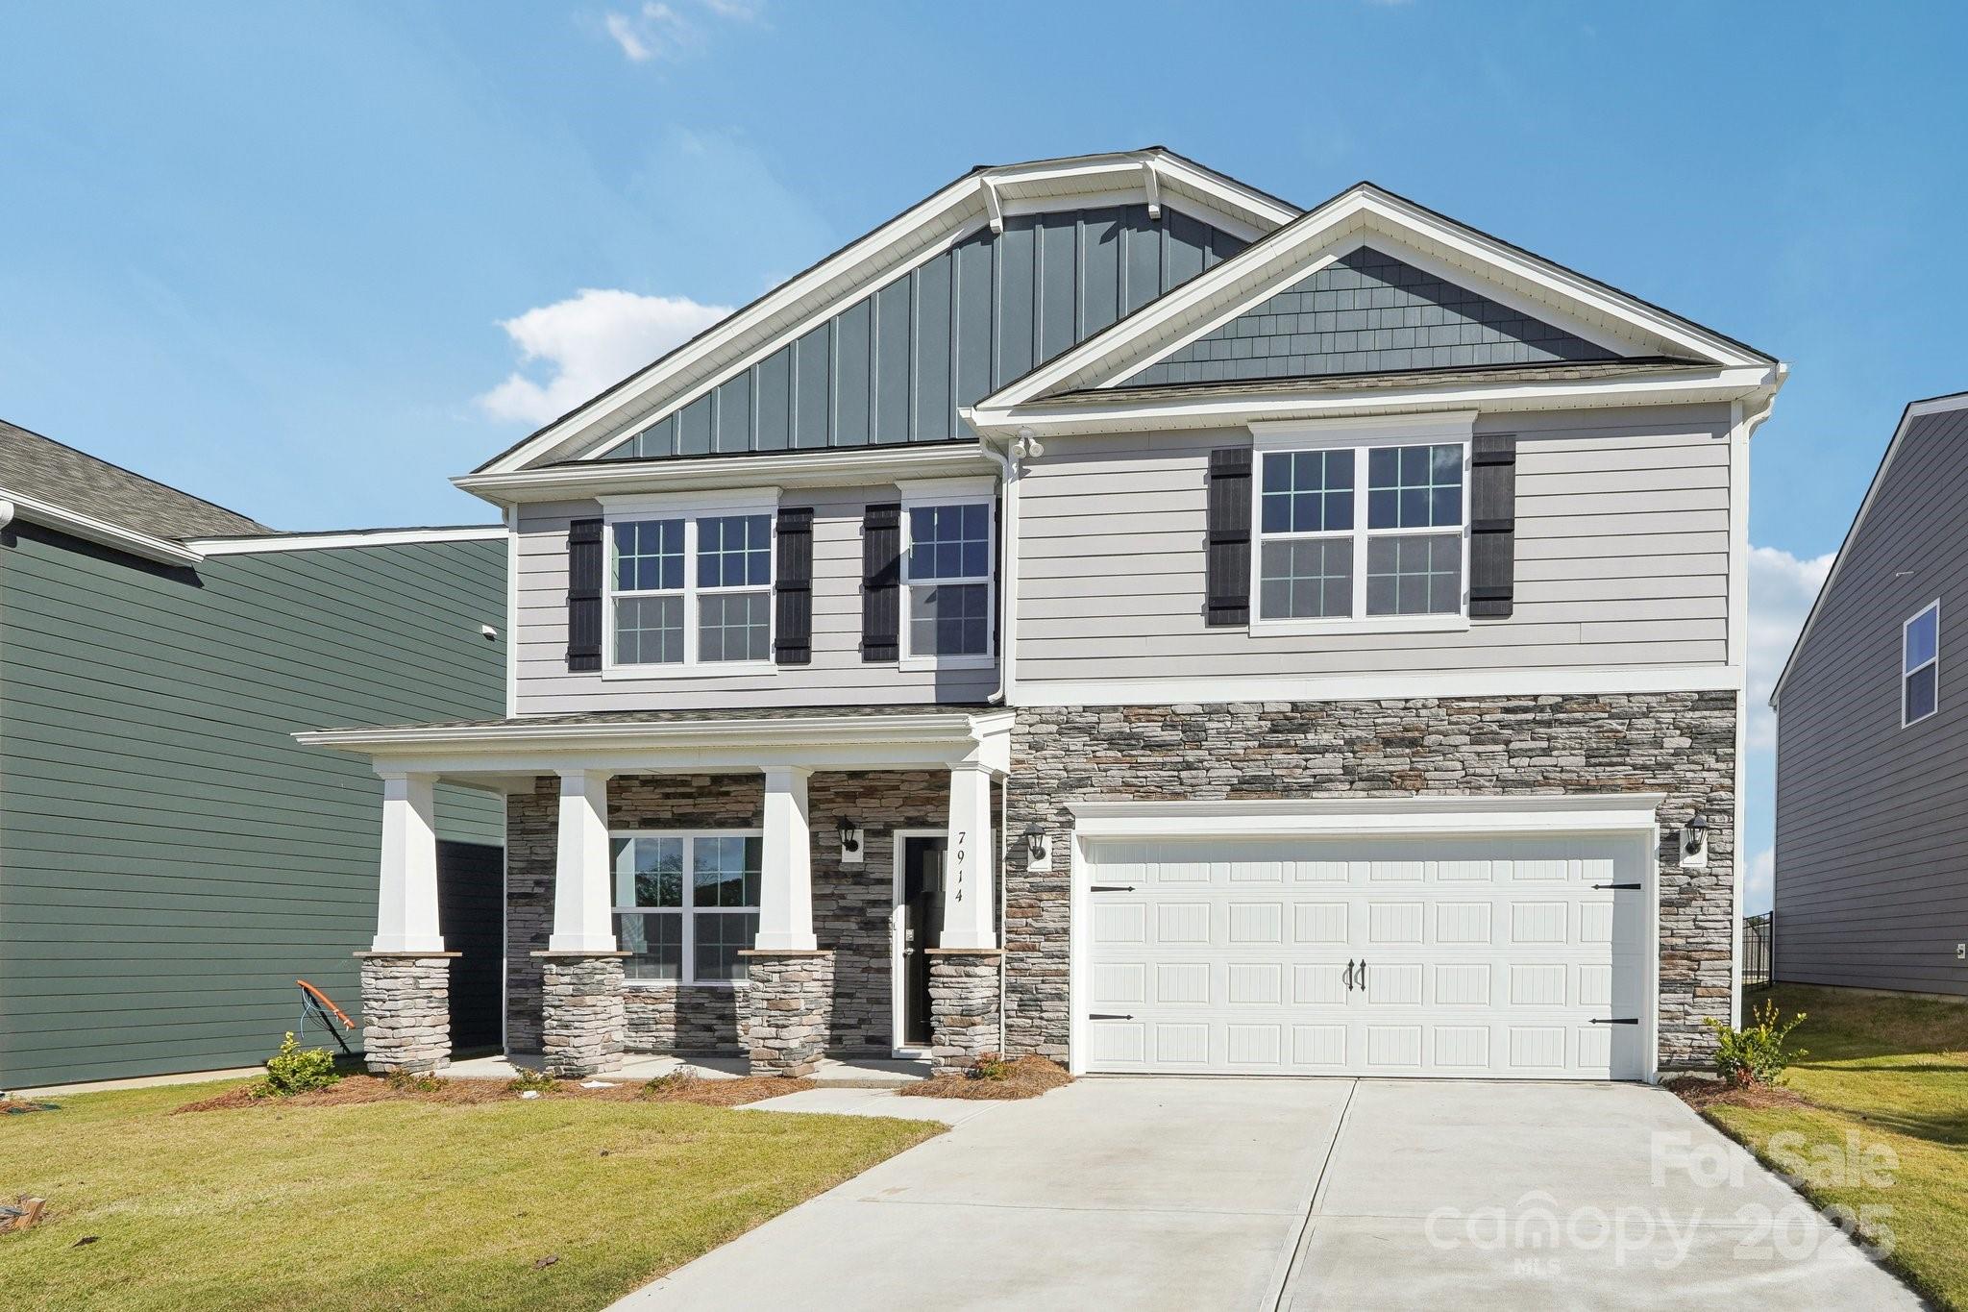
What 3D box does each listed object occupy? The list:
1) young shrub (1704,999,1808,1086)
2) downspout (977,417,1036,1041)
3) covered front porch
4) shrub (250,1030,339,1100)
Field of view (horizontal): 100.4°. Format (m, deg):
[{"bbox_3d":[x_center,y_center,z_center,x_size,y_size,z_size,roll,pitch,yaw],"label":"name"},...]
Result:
[{"bbox_3d":[6.120,3.070,6.500,0.690,0.620,0.660,0,0,6],"label":"young shrub"},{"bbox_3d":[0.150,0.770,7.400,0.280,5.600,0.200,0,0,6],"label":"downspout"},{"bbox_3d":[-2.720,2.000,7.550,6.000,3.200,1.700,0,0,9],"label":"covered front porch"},{"bbox_3d":[-5.900,3.500,7.020,0.640,0.510,0.600,0,0,6],"label":"shrub"}]

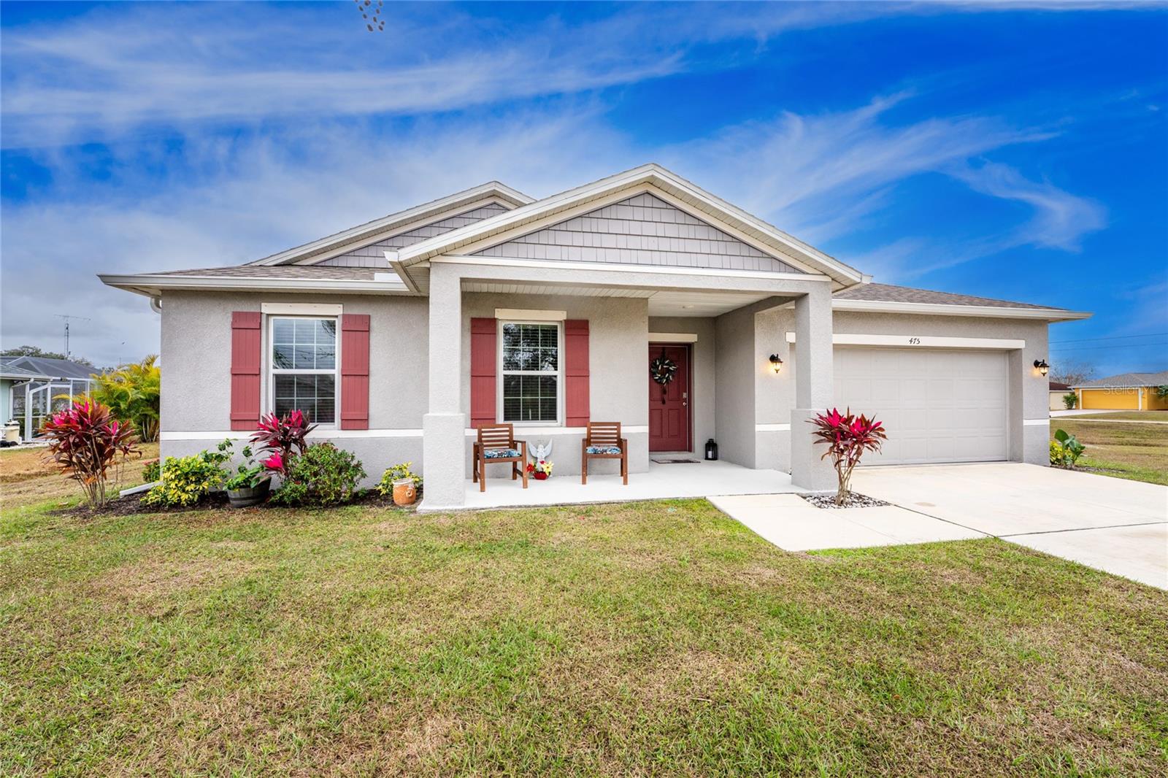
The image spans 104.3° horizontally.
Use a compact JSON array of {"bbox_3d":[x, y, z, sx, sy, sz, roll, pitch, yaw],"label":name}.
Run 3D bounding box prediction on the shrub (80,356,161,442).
[{"bbox_3d":[-14.392,0.323,14.600,2.400,2.750,2.400,0,-1,-45],"label":"shrub"}]

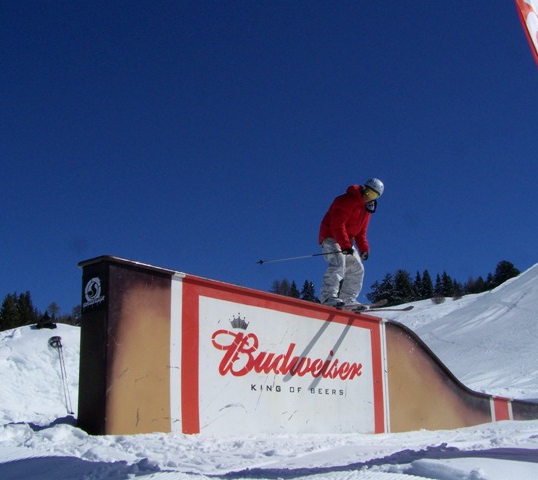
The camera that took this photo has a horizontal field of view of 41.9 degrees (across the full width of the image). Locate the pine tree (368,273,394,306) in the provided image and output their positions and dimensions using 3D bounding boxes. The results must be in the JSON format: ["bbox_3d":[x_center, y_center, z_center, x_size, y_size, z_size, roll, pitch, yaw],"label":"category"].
[{"bbox_3d":[14.283,6.533,90.000,3.330,4.740,3.330,-1,-9,0],"label":"pine tree"}]

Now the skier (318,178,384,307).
[{"bbox_3d":[0.986,0.030,8.500,0.640,1.560,0.560,-6,-10,28],"label":"skier"}]

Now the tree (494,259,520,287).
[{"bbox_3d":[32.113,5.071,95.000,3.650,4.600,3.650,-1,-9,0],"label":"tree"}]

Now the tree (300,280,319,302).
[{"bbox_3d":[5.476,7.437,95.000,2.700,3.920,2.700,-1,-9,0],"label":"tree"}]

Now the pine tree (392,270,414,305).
[{"bbox_3d":[17.101,6.405,90.000,2.950,5.000,2.950,-1,-9,0],"label":"pine tree"}]

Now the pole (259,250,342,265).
[{"bbox_3d":[0.428,0.200,8.250,1.150,0.070,0.070,-7,-10,5],"label":"pole"}]

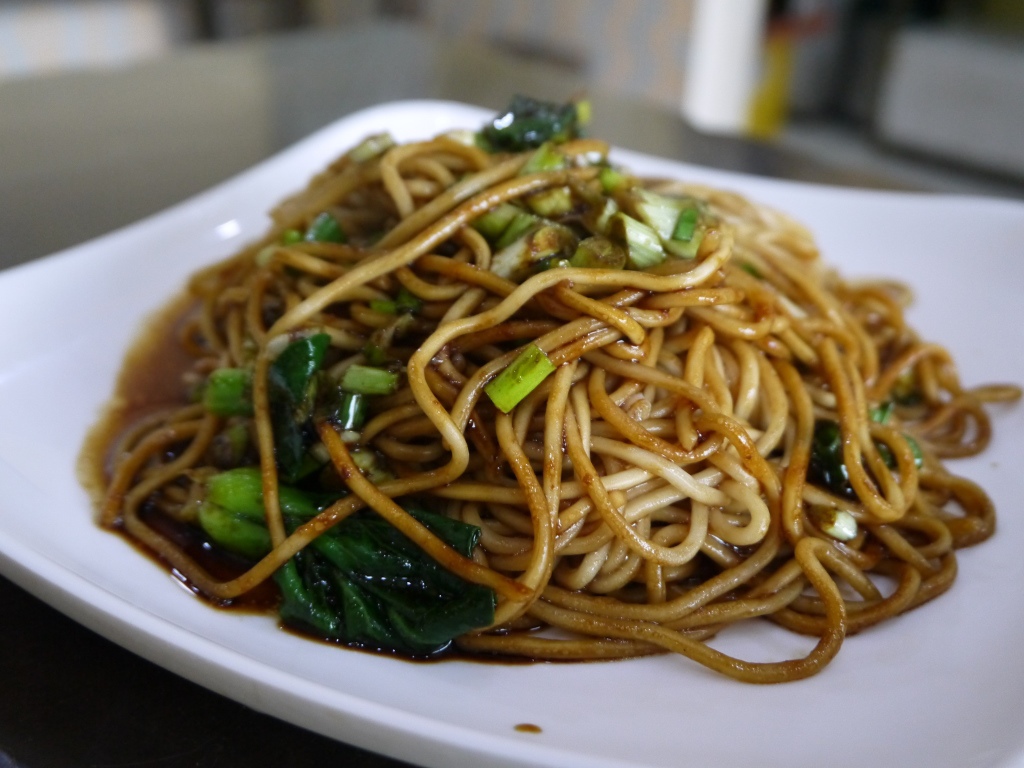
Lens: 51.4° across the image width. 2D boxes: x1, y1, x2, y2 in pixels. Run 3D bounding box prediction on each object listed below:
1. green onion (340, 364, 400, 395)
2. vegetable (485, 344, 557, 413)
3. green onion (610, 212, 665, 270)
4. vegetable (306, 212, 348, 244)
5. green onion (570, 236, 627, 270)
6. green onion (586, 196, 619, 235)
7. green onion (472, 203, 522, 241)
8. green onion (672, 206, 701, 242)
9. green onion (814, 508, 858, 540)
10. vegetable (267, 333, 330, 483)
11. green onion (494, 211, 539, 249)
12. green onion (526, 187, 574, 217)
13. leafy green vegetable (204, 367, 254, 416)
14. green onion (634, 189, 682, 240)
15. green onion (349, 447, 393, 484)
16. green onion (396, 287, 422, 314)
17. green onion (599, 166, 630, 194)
[{"bbox_3d":[-0.033,-0.001,0.252,0.013,0.006,0.006,7,28,-4],"label":"green onion"},{"bbox_3d":[0.002,-0.002,0.283,0.009,0.006,0.018,40,70,20],"label":"vegetable"},{"bbox_3d":[0.036,-0.040,0.302,0.011,0.009,0.015,-38,74,-19],"label":"green onion"},{"bbox_3d":[-0.052,-0.043,0.295,0.011,0.007,0.007,0,28,0],"label":"vegetable"},{"bbox_3d":[0.021,-0.032,0.260,0.013,0.006,0.006,0,28,0],"label":"green onion"},{"bbox_3d":[0.023,-0.043,0.270,0.008,0.008,0.006,0,28,0],"label":"green onion"},{"bbox_3d":[-0.004,-0.042,0.272,0.012,0.007,0.008,0,28,0],"label":"green onion"},{"bbox_3d":[0.050,-0.046,0.306,0.006,0.004,0.011,12,70,7],"label":"green onion"},{"bbox_3d":[0.080,0.035,0.264,0.011,0.006,0.007,24,63,10],"label":"green onion"},{"bbox_3d":[-0.057,0.006,0.285,0.014,0.039,0.012,7,-6,3],"label":"vegetable"},{"bbox_3d":[0.001,-0.045,0.312,0.013,0.005,0.006,-40,67,-14],"label":"green onion"},{"bbox_3d":[0.011,-0.054,0.318,0.013,0.007,0.009,-7,36,-7],"label":"green onion"},{"bbox_3d":[-0.071,0.002,0.265,0.012,0.008,0.010,0,28,0],"label":"leafy green vegetable"},{"bbox_3d":[0.042,-0.049,0.308,0.010,0.008,0.015,-26,72,-14],"label":"green onion"},{"bbox_3d":[-0.032,0.019,0.242,0.009,0.005,0.008,0,28,0],"label":"green onion"},{"bbox_3d":[-0.026,-0.021,0.268,0.007,0.005,0.005,0,28,0],"label":"green onion"},{"bbox_3d":[0.027,-0.054,0.285,0.008,0.006,0.007,0,28,0],"label":"green onion"}]

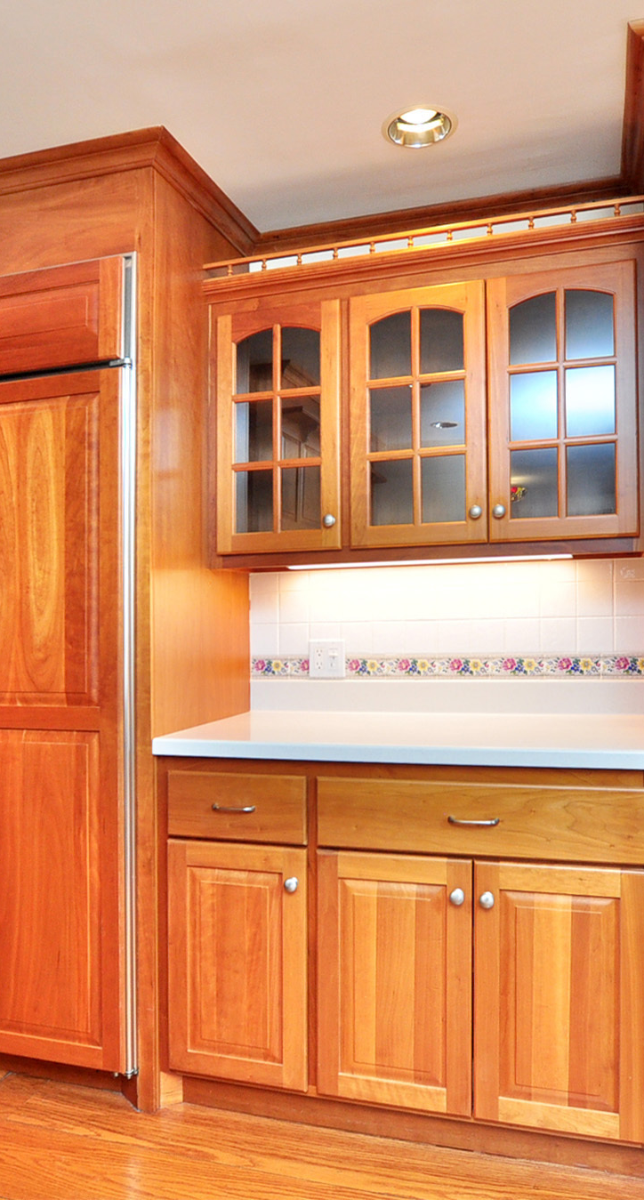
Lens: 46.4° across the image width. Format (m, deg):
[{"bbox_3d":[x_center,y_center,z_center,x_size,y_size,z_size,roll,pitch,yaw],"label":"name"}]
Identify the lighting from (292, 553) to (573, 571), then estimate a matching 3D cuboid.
[{"bbox_3d":[0.274,-0.108,2.030,0.760,0.030,0.080,-1,-1,17],"label":"lighting"}]

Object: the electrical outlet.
[{"bbox_3d":[0.015,0.185,2.383,0.120,0.124,0.014,-1,-1,17],"label":"electrical outlet"}]

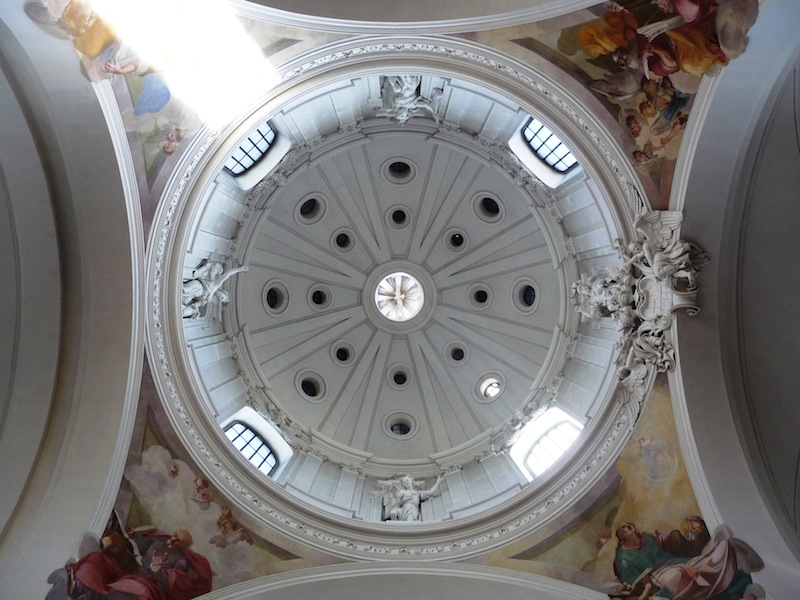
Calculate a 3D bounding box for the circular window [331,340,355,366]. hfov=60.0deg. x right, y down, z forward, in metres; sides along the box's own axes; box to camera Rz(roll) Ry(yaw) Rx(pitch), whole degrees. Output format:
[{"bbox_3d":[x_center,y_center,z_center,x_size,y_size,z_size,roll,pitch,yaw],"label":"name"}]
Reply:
[{"bbox_3d":[-2.533,2.399,30.851,1.200,0.280,1.200,45,-122,0],"label":"circular window"}]

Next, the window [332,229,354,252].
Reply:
[{"bbox_3d":[-2.577,-2.666,30.851,1.200,0.280,1.200,-45,-58,0],"label":"window"}]

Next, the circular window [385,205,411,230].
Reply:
[{"bbox_3d":[-0.033,-3.825,31.785,1.180,0.300,1.180,-1,-58,0],"label":"circular window"}]

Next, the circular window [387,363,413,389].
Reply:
[{"bbox_3d":[0.018,3.550,31.785,1.180,0.300,1.180,0,-122,0],"label":"circular window"}]

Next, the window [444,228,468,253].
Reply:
[{"bbox_3d":[2.547,-2.681,30.870,1.130,0.350,1.130,45,-57,0],"label":"window"}]

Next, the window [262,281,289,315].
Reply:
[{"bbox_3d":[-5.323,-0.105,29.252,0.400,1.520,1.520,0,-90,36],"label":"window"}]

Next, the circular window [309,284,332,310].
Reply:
[{"bbox_3d":[-3.702,-0.138,31.785,1.180,0.300,1.180,0,-90,-32],"label":"circular window"}]

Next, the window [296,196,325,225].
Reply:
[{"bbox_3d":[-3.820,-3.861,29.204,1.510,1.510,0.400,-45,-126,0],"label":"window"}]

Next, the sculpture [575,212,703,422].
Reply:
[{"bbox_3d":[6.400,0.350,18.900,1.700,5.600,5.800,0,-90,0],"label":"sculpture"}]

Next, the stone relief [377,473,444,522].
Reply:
[{"bbox_3d":[0.330,6.200,21.700,2.100,2.700,1.200,0,-90,0],"label":"stone relief"}]

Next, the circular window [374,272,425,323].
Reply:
[{"bbox_3d":[0.000,-0.100,32.000,2.300,0.400,2.300,0,-90,0],"label":"circular window"}]

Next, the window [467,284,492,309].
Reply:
[{"bbox_3d":[3.608,-0.156,30.876,1.130,0.350,1.130,-1,-90,33],"label":"window"}]

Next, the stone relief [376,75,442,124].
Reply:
[{"bbox_3d":[0.300,-6.200,21.700,2.100,2.700,1.200,0,-90,0],"label":"stone relief"}]

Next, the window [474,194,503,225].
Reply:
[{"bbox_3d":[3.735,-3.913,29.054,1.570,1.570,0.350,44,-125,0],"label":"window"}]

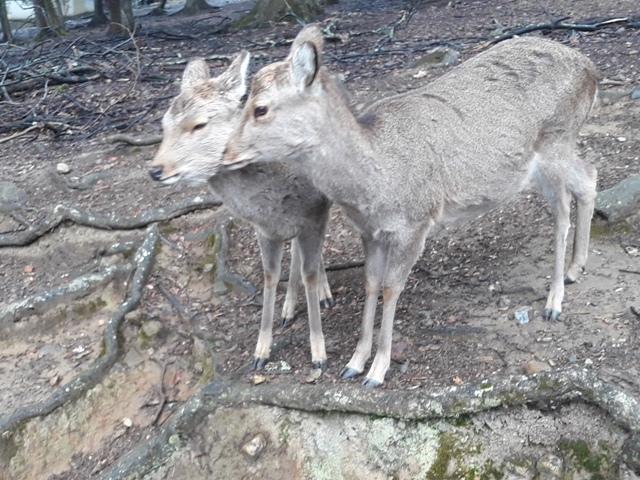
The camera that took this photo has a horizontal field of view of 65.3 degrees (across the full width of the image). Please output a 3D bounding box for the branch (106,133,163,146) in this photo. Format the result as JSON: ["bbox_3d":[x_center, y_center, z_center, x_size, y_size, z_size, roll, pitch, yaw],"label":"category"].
[{"bbox_3d":[-1.243,-0.684,3.400,0.420,0.080,0.120,0,15,0],"label":"branch"}]

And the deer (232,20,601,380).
[{"bbox_3d":[0.313,-0.073,1.417,1.151,0.973,0.290,-6,16,-20],"label":"deer"}]

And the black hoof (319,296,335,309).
[{"bbox_3d":[0.025,0.235,1.912,0.047,0.041,0.055,1,15,3],"label":"black hoof"}]

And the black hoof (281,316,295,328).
[{"bbox_3d":[-0.117,0.295,1.812,0.043,0.040,0.055,6,16,21],"label":"black hoof"}]

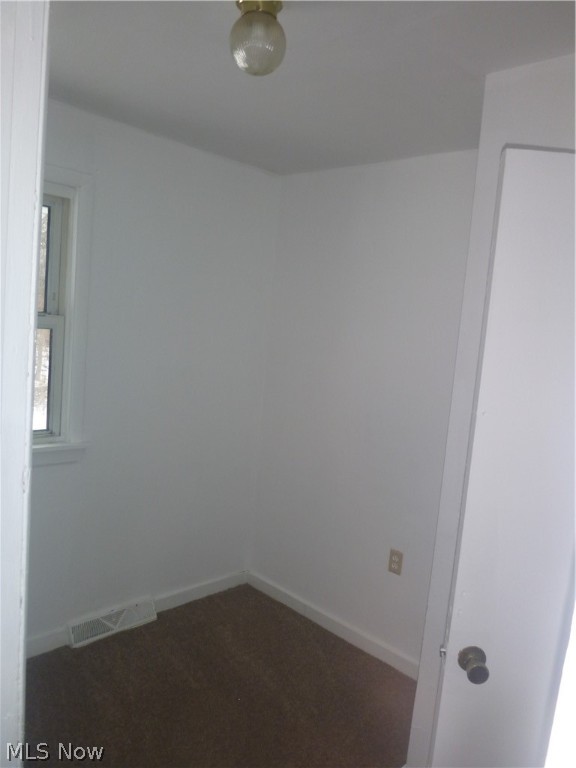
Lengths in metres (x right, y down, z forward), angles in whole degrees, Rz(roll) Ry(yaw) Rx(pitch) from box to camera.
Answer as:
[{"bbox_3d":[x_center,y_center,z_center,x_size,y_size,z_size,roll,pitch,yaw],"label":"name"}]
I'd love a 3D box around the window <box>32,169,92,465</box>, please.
[{"bbox_3d":[-1.203,-0.281,2.232,0.860,1.314,0.060,-1,8,-45],"label":"window"}]

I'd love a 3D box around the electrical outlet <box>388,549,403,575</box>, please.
[{"bbox_3d":[0.520,0.863,2.677,0.009,0.113,0.069,-1,8,-45],"label":"electrical outlet"}]

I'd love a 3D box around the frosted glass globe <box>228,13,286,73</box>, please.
[{"bbox_3d":[-0.081,-0.919,1.510,0.152,0.136,0.152,5,5,0],"label":"frosted glass globe"}]

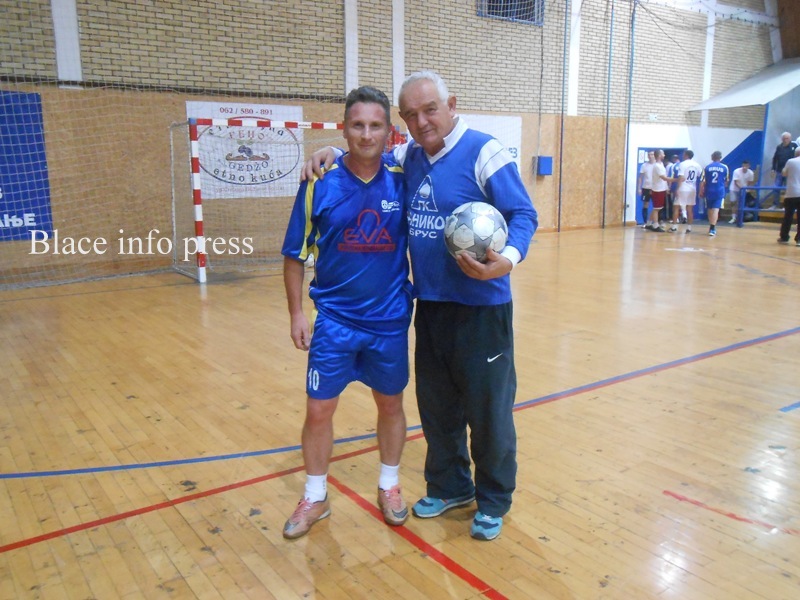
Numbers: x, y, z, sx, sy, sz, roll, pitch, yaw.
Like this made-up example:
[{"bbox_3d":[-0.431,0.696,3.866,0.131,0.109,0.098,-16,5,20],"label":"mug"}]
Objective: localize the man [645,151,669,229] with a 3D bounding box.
[{"bbox_3d":[6.012,-2.515,16.112,0.580,1.810,0.500,1,10,9],"label":"man"}]

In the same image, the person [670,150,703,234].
[{"bbox_3d":[6.582,-2.467,15.845,0.560,1.800,0.460,-2,10,-7],"label":"person"}]

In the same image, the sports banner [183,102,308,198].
[{"bbox_3d":[-2.532,-2.492,11.596,2.020,1.530,0.030,-8,13,-34],"label":"sports banner"}]

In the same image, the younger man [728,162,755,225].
[{"bbox_3d":[8.866,-2.768,17.926,0.580,1.600,0.620,6,12,33],"label":"younger man"}]

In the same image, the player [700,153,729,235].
[{"bbox_3d":[6.960,-2.347,15.251,0.580,1.770,0.500,3,11,17],"label":"player"}]

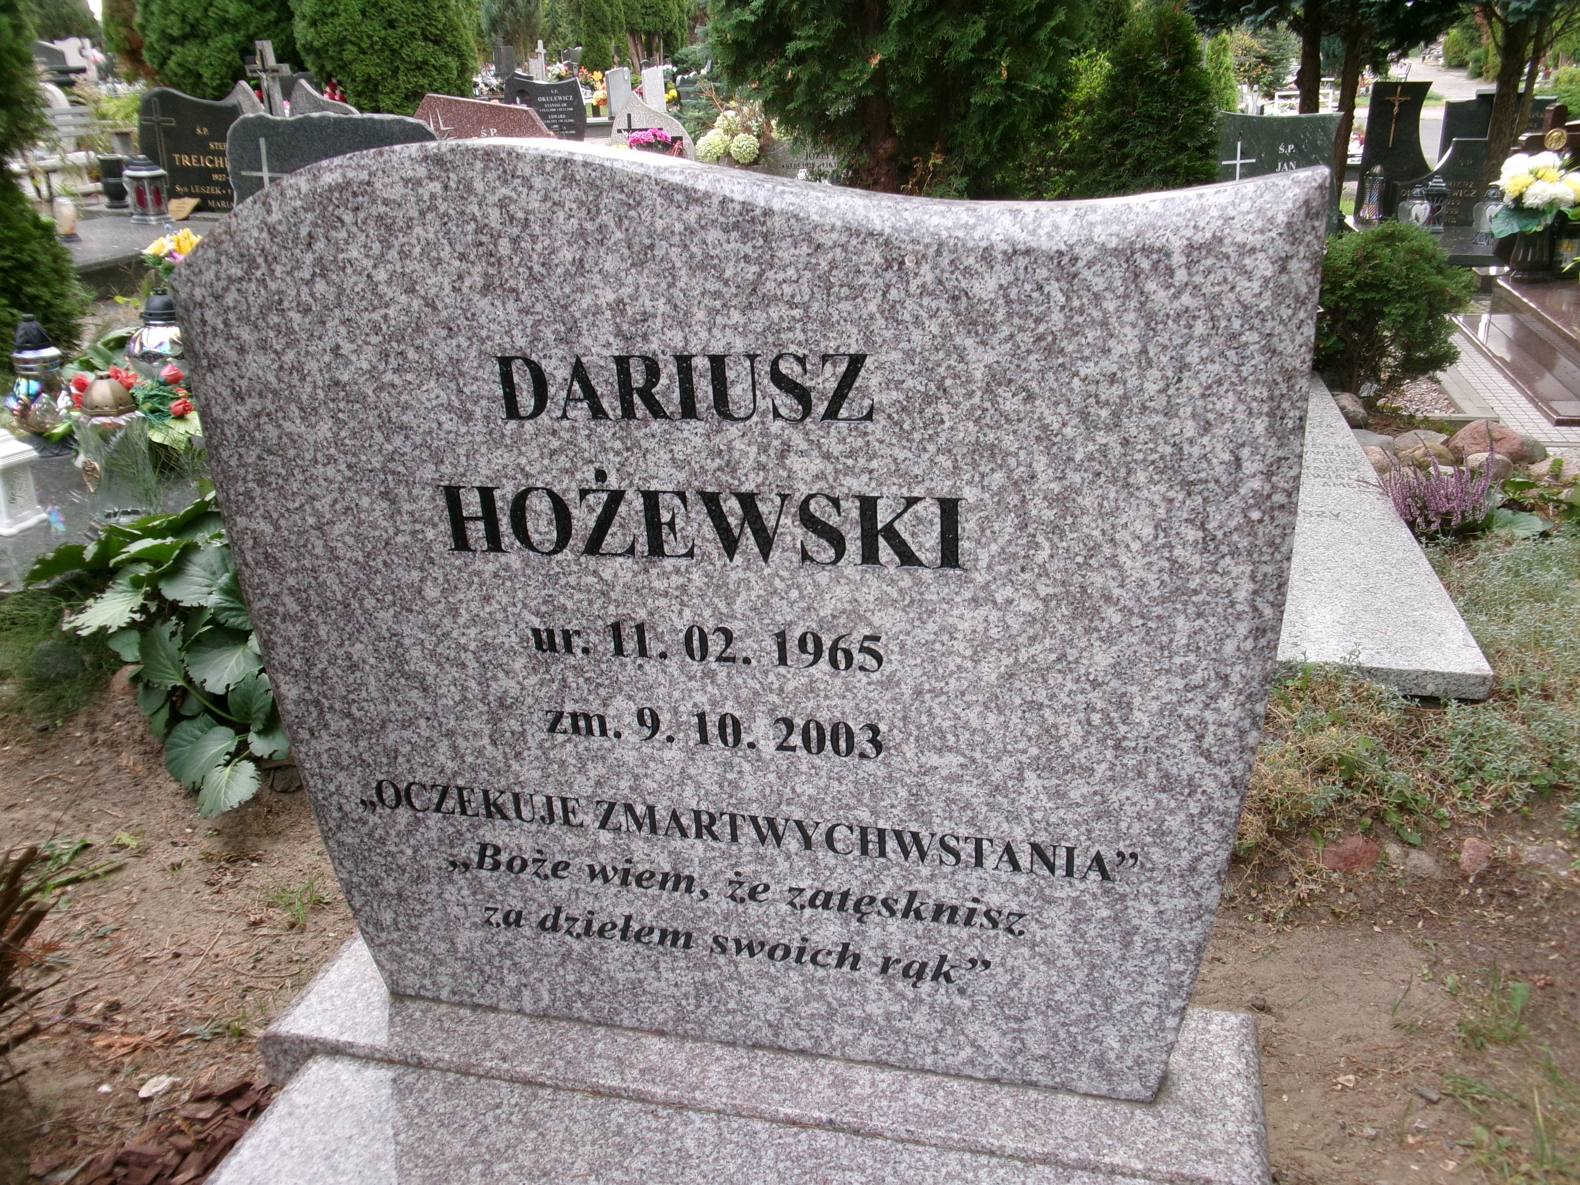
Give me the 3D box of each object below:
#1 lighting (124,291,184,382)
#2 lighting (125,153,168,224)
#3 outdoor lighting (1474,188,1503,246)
[{"bbox_3d":[-1.676,-0.662,3.400,0.180,0.280,0.180,3,24,15],"label":"lighting"},{"bbox_3d":[-3.120,-1.958,6.200,0.205,0.310,0.205,3,24,15],"label":"lighting"},{"bbox_3d":[2.743,-1.470,5.000,0.135,0.220,0.120,3,24,15],"label":"outdoor lighting"}]

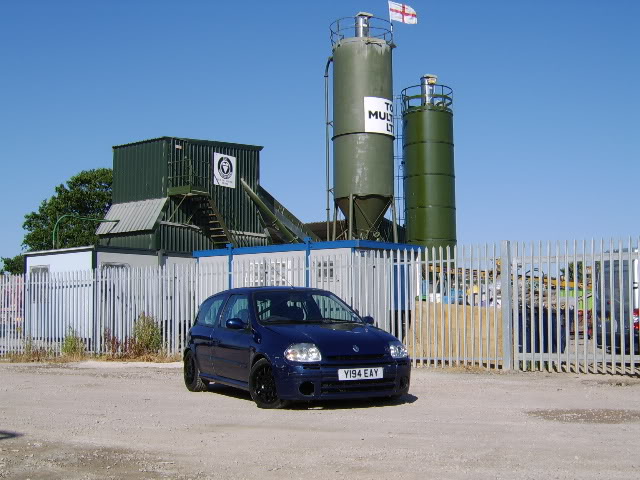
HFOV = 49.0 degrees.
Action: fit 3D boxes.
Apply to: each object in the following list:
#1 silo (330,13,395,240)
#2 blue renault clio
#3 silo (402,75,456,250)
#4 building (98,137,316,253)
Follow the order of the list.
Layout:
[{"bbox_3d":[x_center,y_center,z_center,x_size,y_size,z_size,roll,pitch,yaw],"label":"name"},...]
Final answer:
[{"bbox_3d":[2.153,-3.484,34.834,3.000,16.102,3.000,-1,-6,4],"label":"silo"},{"bbox_3d":[-0.420,1.280,8.921,1.660,1.400,3.770,2,-7,-27],"label":"blue renault clio"},{"bbox_3d":[5.310,-1.832,33.857,2.480,12.553,2.480,-1,-6,9],"label":"silo"},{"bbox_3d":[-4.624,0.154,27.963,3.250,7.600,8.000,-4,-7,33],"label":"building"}]

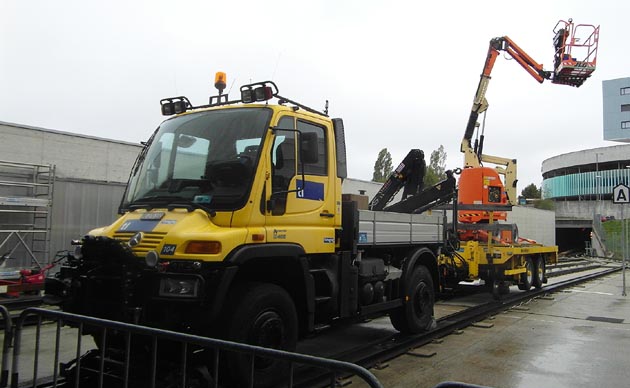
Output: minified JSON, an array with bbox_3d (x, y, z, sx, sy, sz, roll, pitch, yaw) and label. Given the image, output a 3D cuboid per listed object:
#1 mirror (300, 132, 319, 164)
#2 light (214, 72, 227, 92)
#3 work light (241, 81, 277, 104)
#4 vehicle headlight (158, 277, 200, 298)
[{"bbox_3d":[-0.056,-0.464,4.280,0.165,0.310,0.080,-2,-5,27],"label":"mirror"},{"bbox_3d":[-1.143,-1.349,5.080,0.140,0.235,0.140,1,-5,0],"label":"light"},{"bbox_3d":[-0.633,-1.148,4.750,0.390,0.180,0.170,-2,-6,34],"label":"work light"},{"bbox_3d":[-1.236,0.853,3.830,0.350,0.170,0.120,-1,-5,24],"label":"vehicle headlight"}]

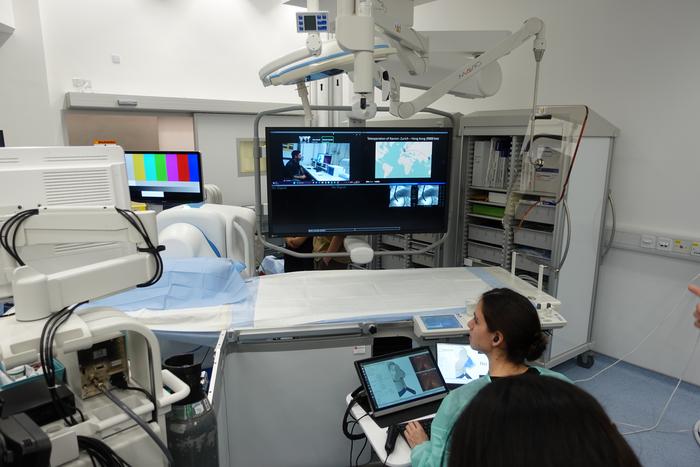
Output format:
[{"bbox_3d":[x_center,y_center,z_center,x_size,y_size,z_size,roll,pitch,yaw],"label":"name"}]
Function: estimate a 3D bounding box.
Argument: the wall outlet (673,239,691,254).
[{"bbox_3d":[2.345,0.093,3.302,0.015,0.089,0.097,-8,14,-35],"label":"wall outlet"}]

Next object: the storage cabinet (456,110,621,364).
[{"bbox_3d":[1.372,0.064,3.607,0.637,1.962,0.846,-8,14,-35],"label":"storage cabinet"}]

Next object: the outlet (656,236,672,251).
[{"bbox_3d":[2.282,0.074,3.386,0.015,0.088,0.095,-8,14,-35],"label":"outlet"}]

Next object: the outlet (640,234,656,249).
[{"bbox_3d":[2.220,0.062,3.471,0.015,0.088,0.093,-8,14,-35],"label":"outlet"}]

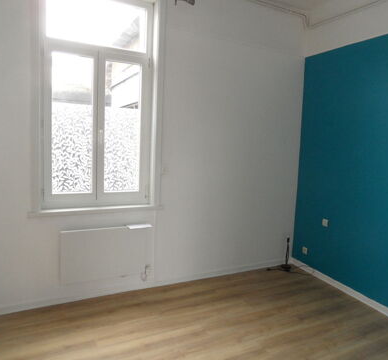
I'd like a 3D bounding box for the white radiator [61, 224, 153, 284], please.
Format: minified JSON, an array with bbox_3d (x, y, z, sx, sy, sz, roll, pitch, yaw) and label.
[{"bbox_3d":[-0.754,0.631,2.901,0.756,0.447,0.095,-1,8,-25],"label":"white radiator"}]

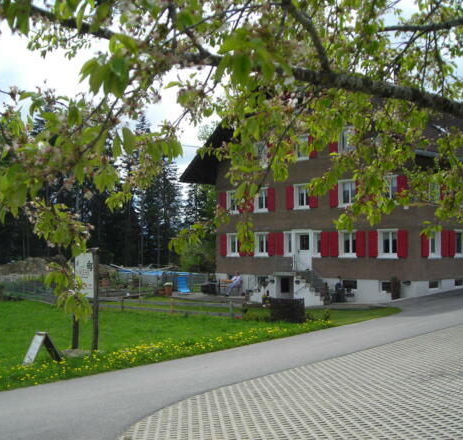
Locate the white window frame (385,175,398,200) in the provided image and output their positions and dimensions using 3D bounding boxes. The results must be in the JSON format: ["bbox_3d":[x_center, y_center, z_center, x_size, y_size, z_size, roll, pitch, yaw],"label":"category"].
[{"bbox_3d":[7.813,-1.540,32.000,0.180,1.430,1.100,2,-3,-43],"label":"white window frame"}]

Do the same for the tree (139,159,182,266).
[{"bbox_3d":[-8.265,-0.757,75.000,5.100,13.000,5.100,0,-2,0],"label":"tree"}]

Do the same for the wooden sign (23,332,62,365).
[{"bbox_3d":[-4.987,3.404,17.000,0.780,0.850,0.600,2,-3,-44],"label":"wooden sign"}]

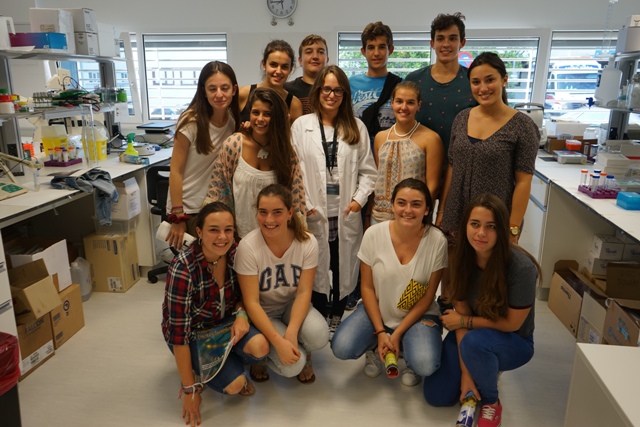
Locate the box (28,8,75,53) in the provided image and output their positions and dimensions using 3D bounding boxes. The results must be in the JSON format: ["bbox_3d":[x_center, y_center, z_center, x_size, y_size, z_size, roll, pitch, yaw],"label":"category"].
[{"bbox_3d":[-2.185,-1.488,4.090,0.227,0.335,0.212,0,15,-1],"label":"box"}]

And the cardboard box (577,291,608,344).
[{"bbox_3d":[1.598,0.641,2.759,0.200,0.330,0.270,1,15,3],"label":"cardboard box"}]

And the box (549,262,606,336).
[{"bbox_3d":[1.618,0.565,3.133,0.160,0.290,0.430,1,15,3],"label":"box"}]

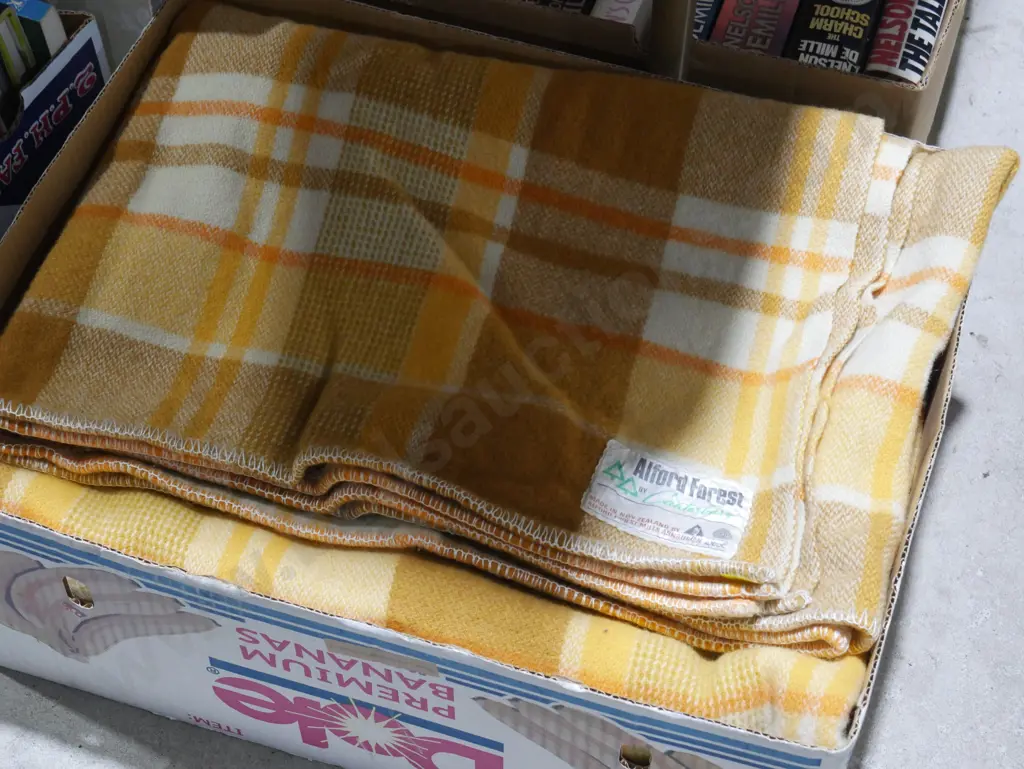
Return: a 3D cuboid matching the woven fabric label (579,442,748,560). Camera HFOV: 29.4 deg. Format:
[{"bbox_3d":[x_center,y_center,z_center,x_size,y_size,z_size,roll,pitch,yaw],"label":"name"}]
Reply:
[{"bbox_3d":[0.077,0.056,0.958,0.076,0.004,0.040,18,62,13],"label":"woven fabric label"}]

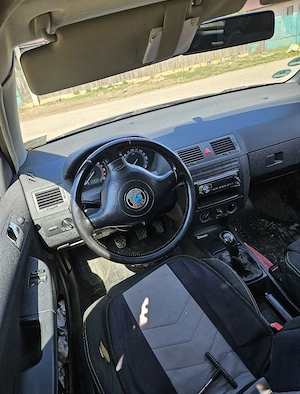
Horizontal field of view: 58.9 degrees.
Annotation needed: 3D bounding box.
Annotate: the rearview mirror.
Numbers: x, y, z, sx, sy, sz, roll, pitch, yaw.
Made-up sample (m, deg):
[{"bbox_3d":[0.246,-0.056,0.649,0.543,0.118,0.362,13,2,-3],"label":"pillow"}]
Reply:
[{"bbox_3d":[0.194,-0.410,0.658,0.235,0.065,0.040,-4,34,9],"label":"rearview mirror"}]

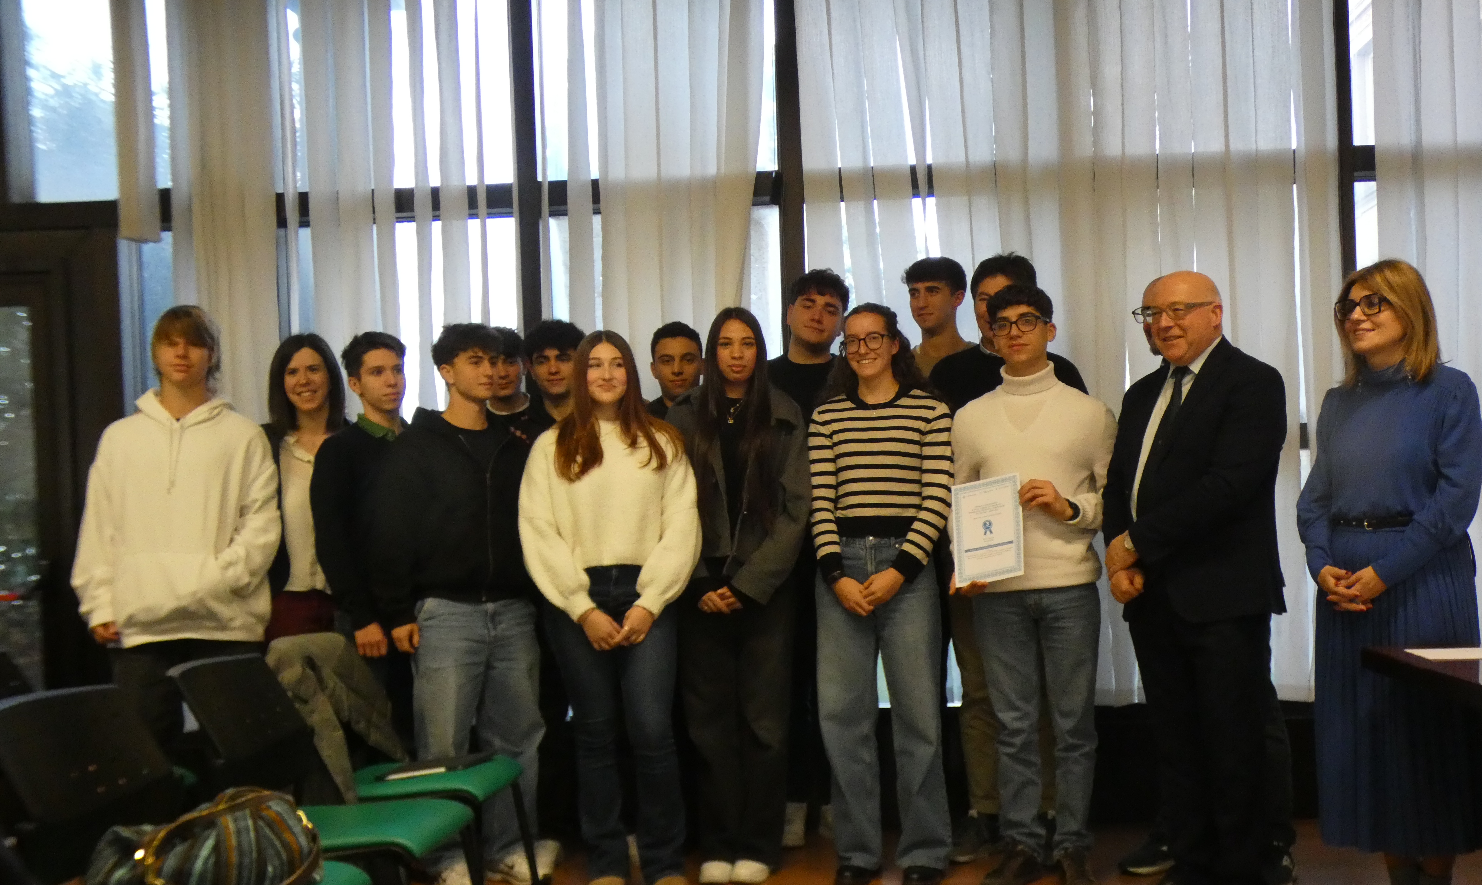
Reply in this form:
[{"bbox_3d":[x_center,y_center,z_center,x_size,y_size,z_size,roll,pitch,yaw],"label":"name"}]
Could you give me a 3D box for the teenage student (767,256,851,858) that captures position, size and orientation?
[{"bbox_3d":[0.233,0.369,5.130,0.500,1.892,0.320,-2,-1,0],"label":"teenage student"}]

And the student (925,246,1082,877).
[{"bbox_3d":[0.836,0.347,4.872,0.520,1.887,0.320,-2,-1,13],"label":"student"}]

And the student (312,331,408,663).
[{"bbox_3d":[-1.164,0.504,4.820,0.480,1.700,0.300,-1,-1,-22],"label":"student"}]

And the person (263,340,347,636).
[{"bbox_3d":[-1.355,0.485,4.870,0.460,1.660,0.300,-2,-1,-6],"label":"person"}]

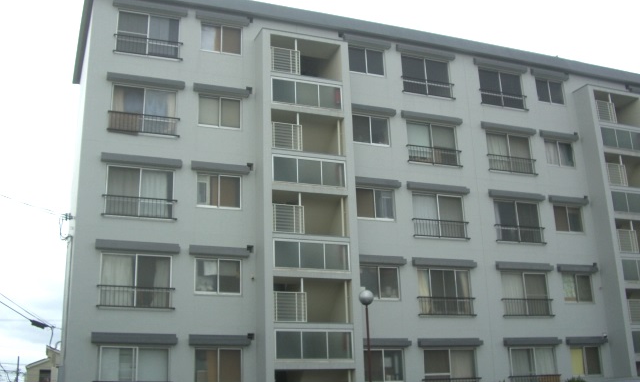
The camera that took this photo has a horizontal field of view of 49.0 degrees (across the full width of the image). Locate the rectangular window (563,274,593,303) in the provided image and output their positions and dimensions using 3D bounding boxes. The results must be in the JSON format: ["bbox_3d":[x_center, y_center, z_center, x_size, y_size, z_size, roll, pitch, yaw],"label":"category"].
[{"bbox_3d":[9.418,3.570,25.652,1.330,1.038,0.150,5,-18,-21],"label":"rectangular window"}]

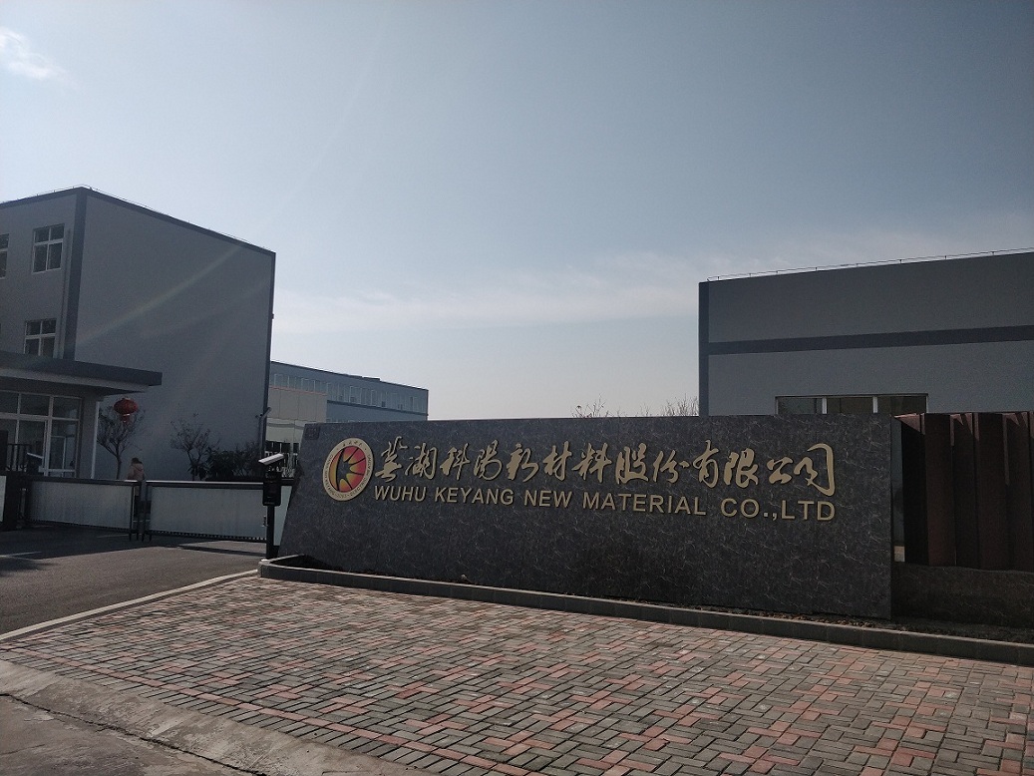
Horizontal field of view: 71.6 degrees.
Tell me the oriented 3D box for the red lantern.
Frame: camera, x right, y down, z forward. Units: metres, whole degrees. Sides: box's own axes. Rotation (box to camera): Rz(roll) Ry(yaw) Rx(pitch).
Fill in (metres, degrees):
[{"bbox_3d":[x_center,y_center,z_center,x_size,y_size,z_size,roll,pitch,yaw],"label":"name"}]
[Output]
[{"bbox_3d":[-9.775,0.560,17.900,0.560,0.630,0.560,-4,-8,45],"label":"red lantern"}]

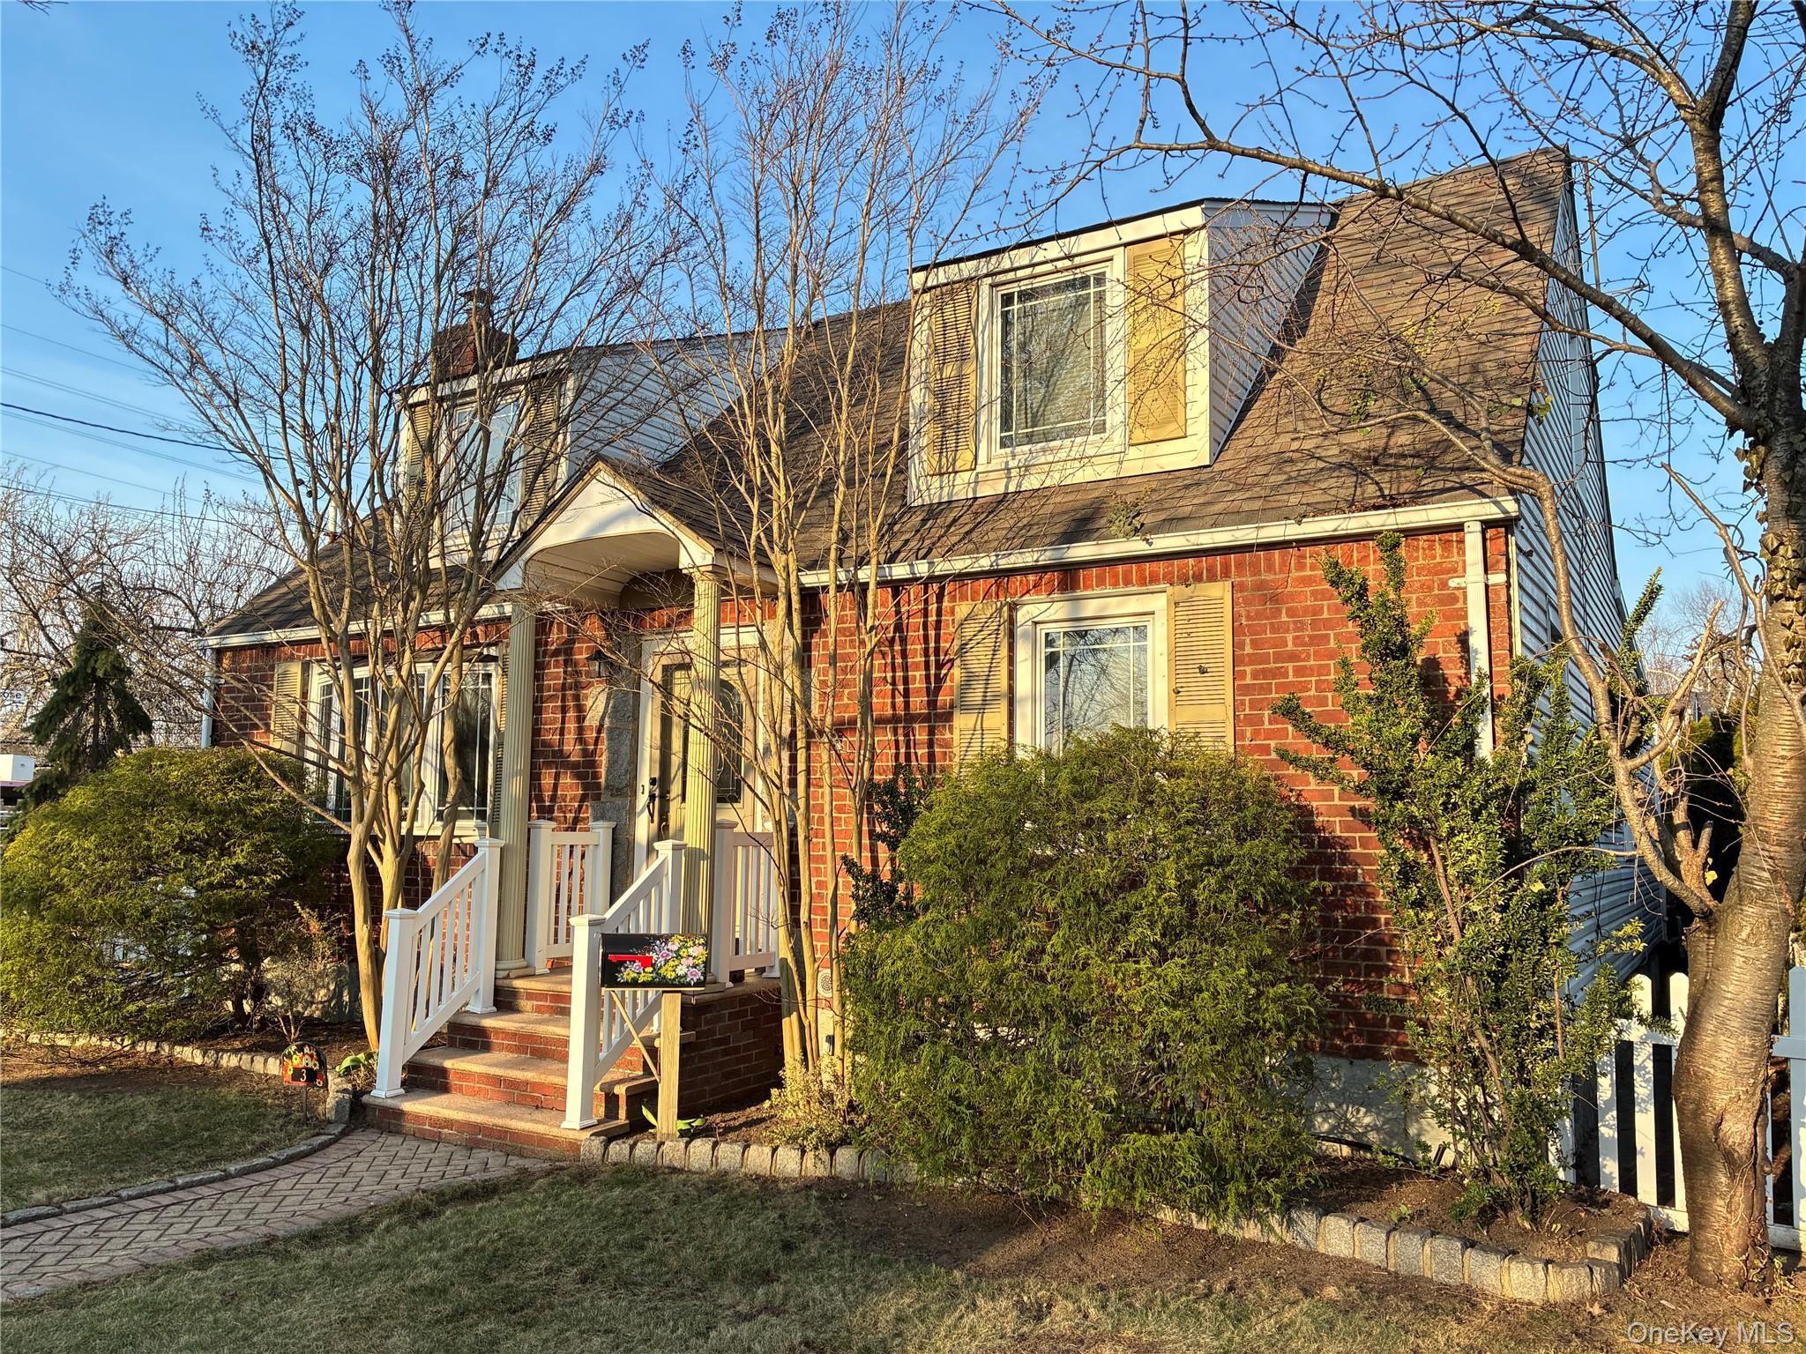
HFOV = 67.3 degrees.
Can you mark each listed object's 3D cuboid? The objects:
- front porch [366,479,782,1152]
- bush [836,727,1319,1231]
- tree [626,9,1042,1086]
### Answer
[{"bbox_3d":[-1.831,0.582,8.087,2.000,3.890,1.970,-3,-8,32],"label":"front porch"},{"bbox_3d":[0.793,1.255,6.283,2.230,2.000,1.800,-3,-8,32],"label":"bush"},{"bbox_3d":[-0.480,-0.928,7.685,2.300,6.580,2.150,1,-7,0],"label":"tree"}]

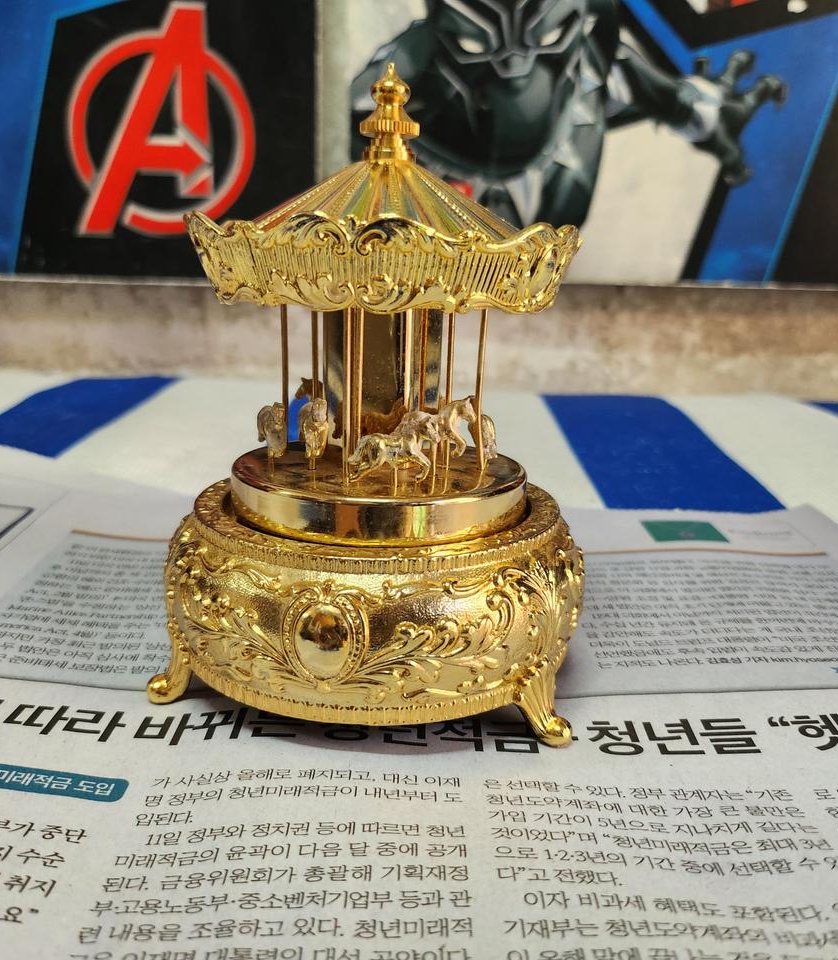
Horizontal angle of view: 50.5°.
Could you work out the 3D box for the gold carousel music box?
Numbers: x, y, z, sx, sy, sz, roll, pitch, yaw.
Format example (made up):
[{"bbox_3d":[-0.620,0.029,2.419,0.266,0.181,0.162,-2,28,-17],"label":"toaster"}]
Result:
[{"bbox_3d":[-0.008,-0.019,0.190,0.088,0.128,0.094,4,14,8],"label":"gold carousel music box"}]

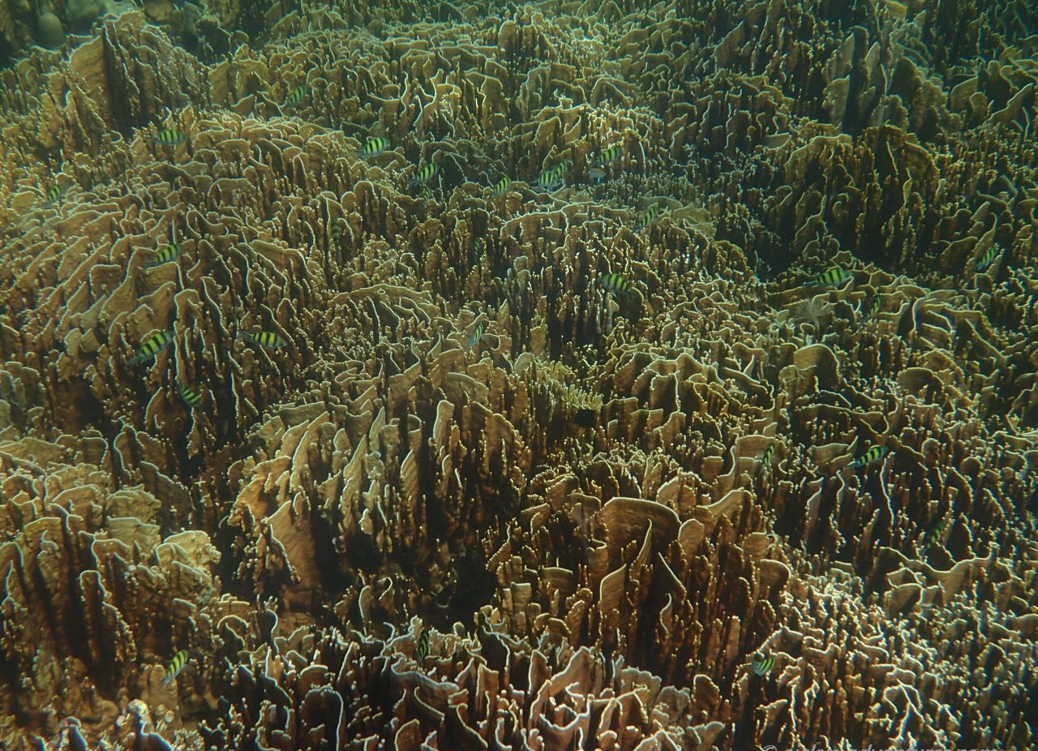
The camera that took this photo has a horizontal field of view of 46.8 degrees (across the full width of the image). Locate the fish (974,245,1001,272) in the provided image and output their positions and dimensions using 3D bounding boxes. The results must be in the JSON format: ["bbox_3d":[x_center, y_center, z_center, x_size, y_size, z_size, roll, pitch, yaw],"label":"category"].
[{"bbox_3d":[1.249,-0.313,3.200,0.021,0.052,0.125,27,54,32],"label":"fish"}]

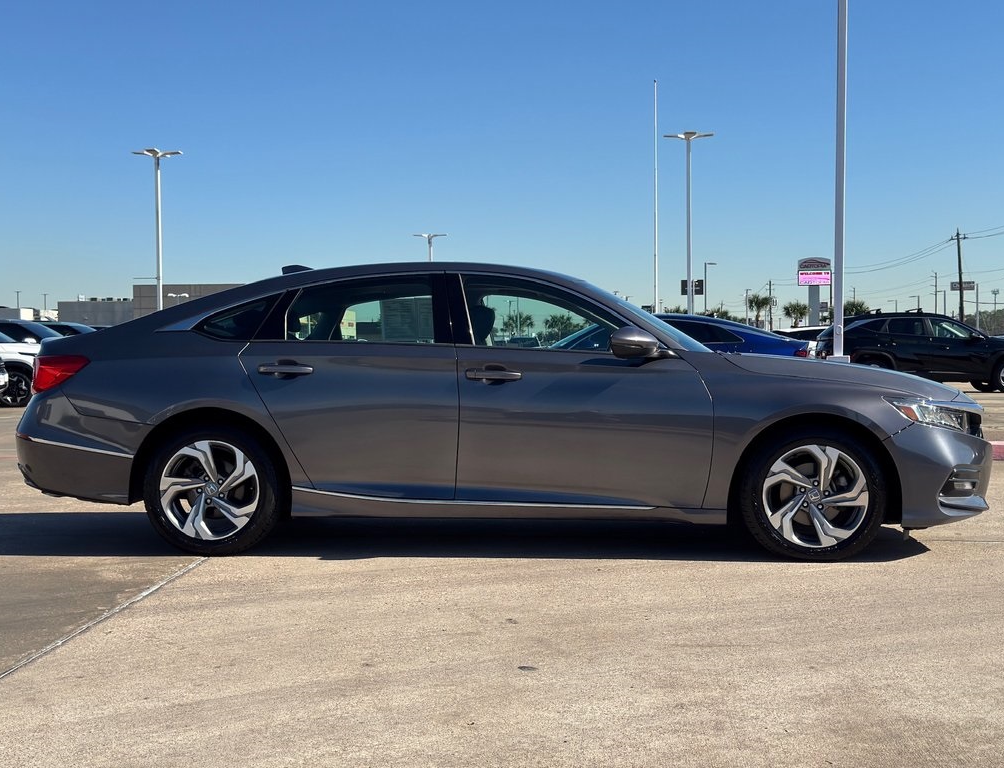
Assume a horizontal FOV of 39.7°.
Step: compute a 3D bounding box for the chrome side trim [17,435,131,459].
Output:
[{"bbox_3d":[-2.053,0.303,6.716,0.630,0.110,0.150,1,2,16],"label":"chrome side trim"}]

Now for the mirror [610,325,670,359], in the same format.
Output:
[{"bbox_3d":[0.636,-0.191,6.382,0.260,0.150,0.250,0,2,4],"label":"mirror"}]

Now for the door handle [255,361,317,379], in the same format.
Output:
[{"bbox_3d":[-1.018,-0.068,6.540,0.265,0.080,0.050,0,2,4],"label":"door handle"}]

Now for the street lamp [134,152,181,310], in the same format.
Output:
[{"bbox_3d":[-13.133,-4.736,53.144,1.950,8.450,1.950,0,2,4],"label":"street lamp"}]

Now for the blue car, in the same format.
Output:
[{"bbox_3d":[1.858,-0.287,19.500,4.850,1.440,1.850,0,2,0],"label":"blue car"}]

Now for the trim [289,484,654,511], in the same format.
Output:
[{"bbox_3d":[-0.144,0.529,6.498,1.690,0.100,0.045,0,2,4],"label":"trim"}]

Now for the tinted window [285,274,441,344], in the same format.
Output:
[{"bbox_3d":[-0.668,-0.354,6.661,0.735,0.350,0.040,0,-22,4],"label":"tinted window"}]

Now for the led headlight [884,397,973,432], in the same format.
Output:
[{"bbox_3d":[2.005,0.142,6.540,0.490,0.180,0.430,0,2,4],"label":"led headlight"}]

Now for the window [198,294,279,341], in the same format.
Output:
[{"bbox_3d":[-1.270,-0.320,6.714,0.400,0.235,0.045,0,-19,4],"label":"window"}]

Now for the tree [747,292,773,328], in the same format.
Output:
[{"bbox_3d":[24.124,-5.704,130.000,2.400,5.600,2.400,0,2,0],"label":"tree"}]

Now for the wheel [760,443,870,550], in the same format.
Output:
[{"bbox_3d":[1.446,0.513,6.461,0.472,0.472,0.200,0,2,4],"label":"wheel"}]

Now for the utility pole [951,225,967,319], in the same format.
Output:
[{"bbox_3d":[42.212,-8.792,128.000,1.450,11.400,0.400,-2,2,0],"label":"utility pole"}]

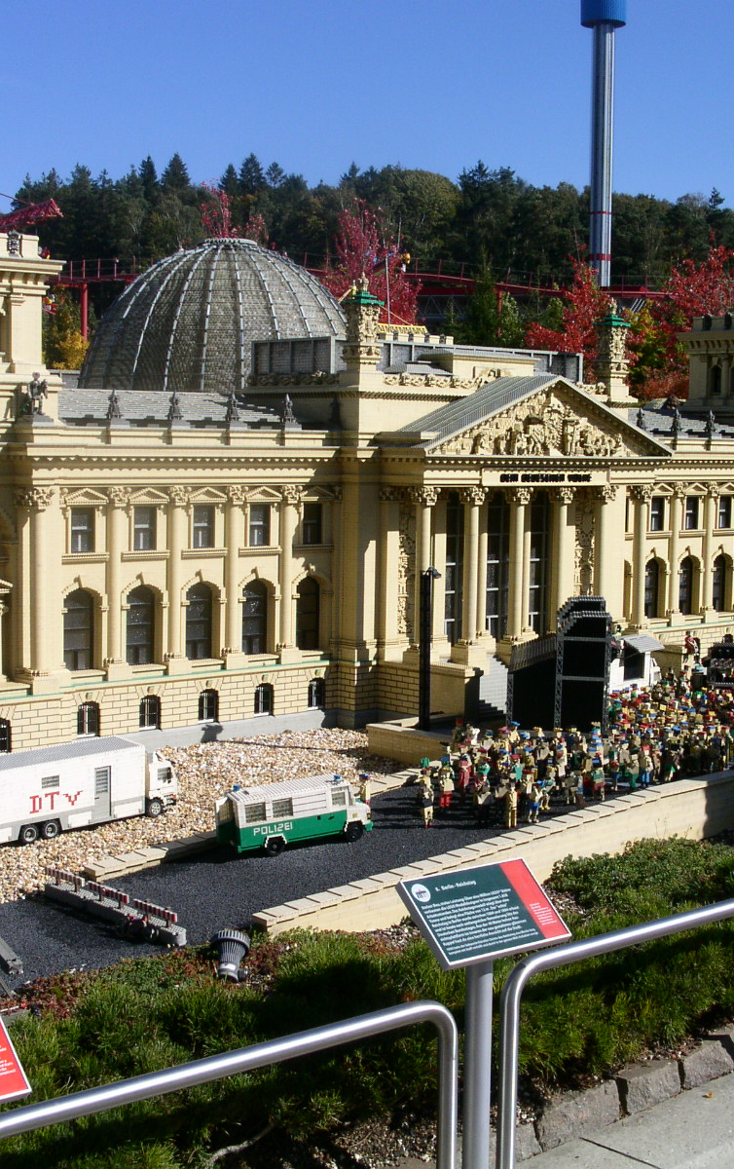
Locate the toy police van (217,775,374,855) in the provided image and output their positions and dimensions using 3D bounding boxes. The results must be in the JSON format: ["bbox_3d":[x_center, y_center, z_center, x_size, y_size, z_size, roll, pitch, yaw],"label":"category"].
[{"bbox_3d":[-0.164,0.524,3.899,0.395,0.155,0.095,-4,6,-41],"label":"toy police van"}]

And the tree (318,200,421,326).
[{"bbox_3d":[0.026,-4.247,30.201,1.794,4.995,1.794,1,5,0],"label":"tree"}]

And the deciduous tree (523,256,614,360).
[{"bbox_3d":[2.988,-3.053,25.141,1.548,3.495,1.548,1,5,0],"label":"deciduous tree"}]

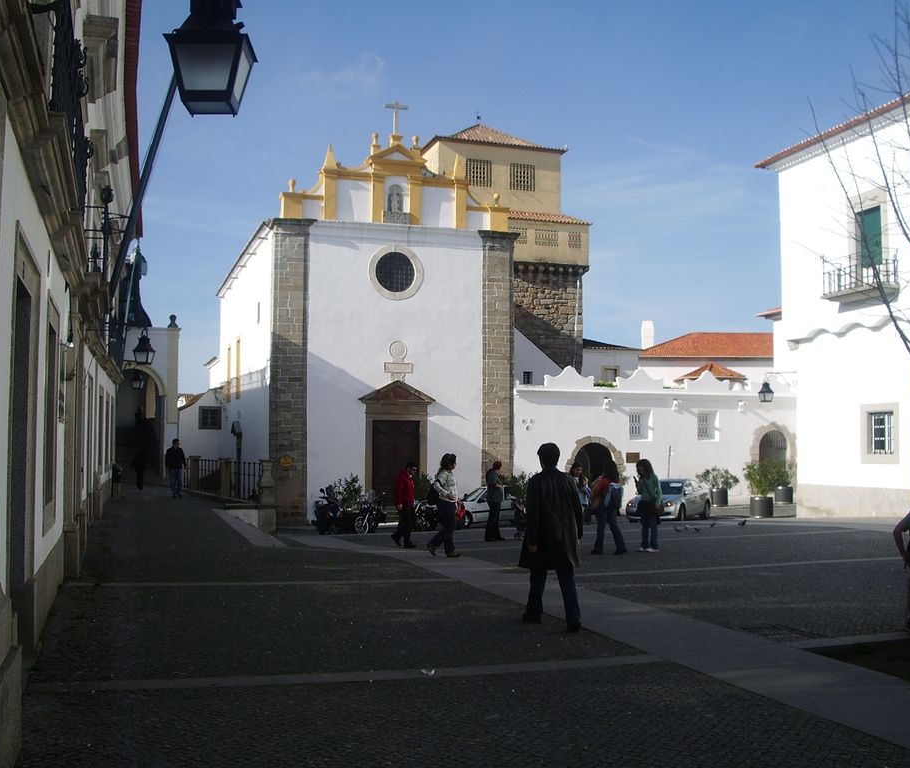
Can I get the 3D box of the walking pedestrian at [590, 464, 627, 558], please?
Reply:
[{"bbox_3d":[2.817,2.275,19.000,0.650,1.670,0.520,-2,-5,37],"label":"walking pedestrian"}]

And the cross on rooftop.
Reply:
[{"bbox_3d":[-2.066,-9.382,36.559,0.840,1.140,0.170,1,-4,-16],"label":"cross on rooftop"}]

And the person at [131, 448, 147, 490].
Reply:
[{"bbox_3d":[-11.500,3.012,37.800,0.550,1.730,0.500,2,-4,-18],"label":"person"}]

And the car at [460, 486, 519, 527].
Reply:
[{"bbox_3d":[1.199,4.031,34.000,3.700,1.380,1.620,1,-4,-17],"label":"car"}]

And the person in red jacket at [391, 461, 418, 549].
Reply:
[{"bbox_3d":[-1.005,2.397,20.600,0.580,1.730,0.520,-1,-4,25],"label":"person in red jacket"}]

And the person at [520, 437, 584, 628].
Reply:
[{"bbox_3d":[0.907,1.444,9.866,0.600,1.760,0.500,1,-3,-10],"label":"person"}]

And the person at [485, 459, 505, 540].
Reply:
[{"bbox_3d":[0.820,2.429,21.500,0.450,1.670,0.480,0,-4,0],"label":"person"}]

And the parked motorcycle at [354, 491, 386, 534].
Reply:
[{"bbox_3d":[-2.673,3.979,32.239,0.820,1.300,2.100,-1,-4,14],"label":"parked motorcycle"}]

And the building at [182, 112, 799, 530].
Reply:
[{"bbox_3d":[0.950,-3.298,46.912,21.870,17.600,19.500,1,-4,-16],"label":"building"}]

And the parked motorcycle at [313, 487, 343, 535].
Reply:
[{"bbox_3d":[-3.743,3.765,31.000,0.750,1.420,2.050,1,-4,-17],"label":"parked motorcycle"}]

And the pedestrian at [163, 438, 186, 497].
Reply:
[{"bbox_3d":[-8.358,2.518,30.911,0.600,1.740,0.420,1,-4,-16],"label":"pedestrian"}]

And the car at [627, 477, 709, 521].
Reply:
[{"bbox_3d":[7.343,3.955,35.200,1.770,1.430,4.500,-2,-4,30],"label":"car"}]

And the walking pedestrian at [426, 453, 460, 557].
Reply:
[{"bbox_3d":[-0.193,1.955,16.855,0.600,1.660,0.480,0,-3,5],"label":"walking pedestrian"}]

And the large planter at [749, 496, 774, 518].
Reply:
[{"bbox_3d":[10.154,4.085,34.321,0.760,0.690,0.760,0,-3,0],"label":"large planter"}]

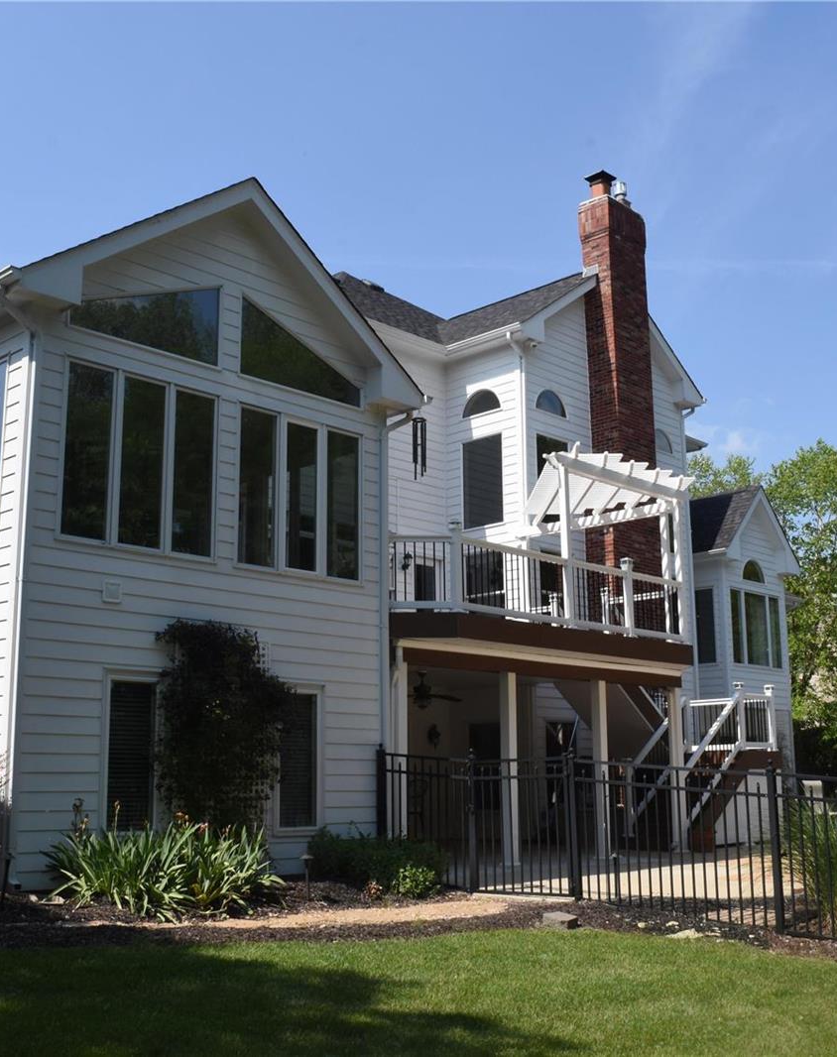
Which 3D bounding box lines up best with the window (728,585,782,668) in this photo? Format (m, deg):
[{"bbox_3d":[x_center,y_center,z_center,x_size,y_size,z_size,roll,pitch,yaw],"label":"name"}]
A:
[{"bbox_3d":[8.084,2.430,28.345,0.121,1.789,2.372,-11,-16,43],"label":"window"}]

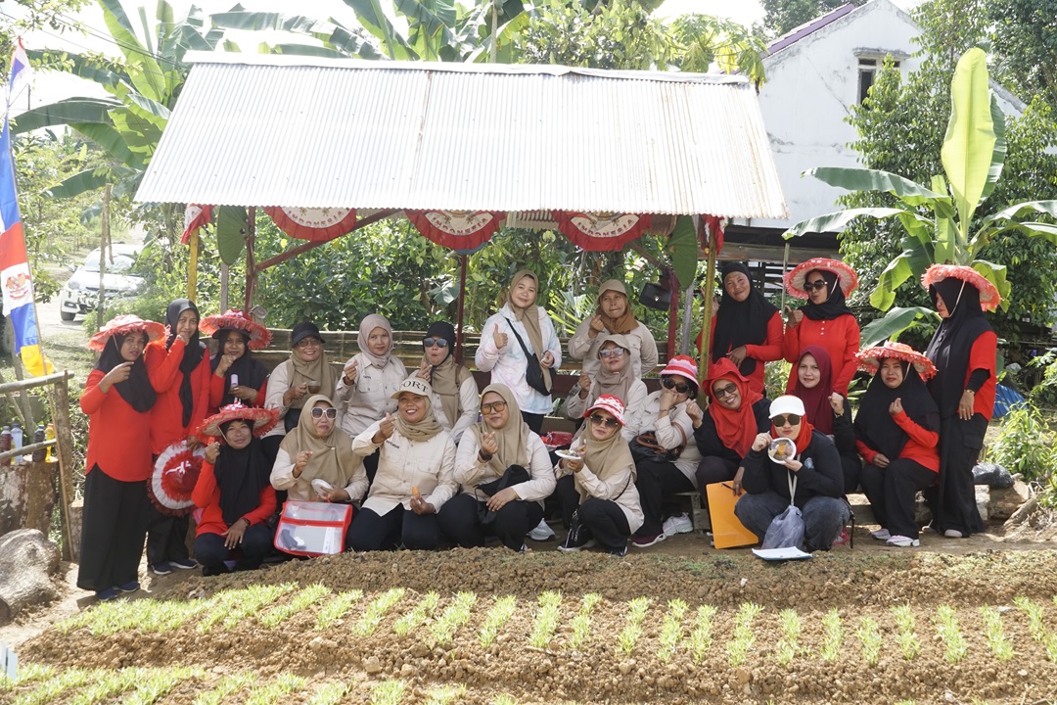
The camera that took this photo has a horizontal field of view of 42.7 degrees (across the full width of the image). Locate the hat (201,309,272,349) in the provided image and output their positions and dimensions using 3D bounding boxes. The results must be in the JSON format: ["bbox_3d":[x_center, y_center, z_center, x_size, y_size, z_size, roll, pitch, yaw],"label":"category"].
[{"bbox_3d":[-1.752,-0.141,8.100,0.440,0.150,0.440,13,-7,-3],"label":"hat"}]

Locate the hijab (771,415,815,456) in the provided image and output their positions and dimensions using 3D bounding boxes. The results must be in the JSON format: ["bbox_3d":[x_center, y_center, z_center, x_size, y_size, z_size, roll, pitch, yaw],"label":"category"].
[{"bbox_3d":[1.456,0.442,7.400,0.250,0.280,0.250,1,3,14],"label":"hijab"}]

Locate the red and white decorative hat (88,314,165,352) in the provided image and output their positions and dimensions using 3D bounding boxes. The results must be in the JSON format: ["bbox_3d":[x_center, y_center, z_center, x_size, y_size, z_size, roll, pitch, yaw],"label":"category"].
[{"bbox_3d":[-2.250,-0.107,7.600,0.450,0.150,0.450,-3,-14,-20],"label":"red and white decorative hat"}]

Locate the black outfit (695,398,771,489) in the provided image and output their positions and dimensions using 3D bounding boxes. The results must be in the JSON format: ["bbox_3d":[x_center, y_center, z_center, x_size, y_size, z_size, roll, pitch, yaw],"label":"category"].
[{"bbox_3d":[1.171,0.514,7.750,0.450,0.530,0.350,0,3,7],"label":"black outfit"}]

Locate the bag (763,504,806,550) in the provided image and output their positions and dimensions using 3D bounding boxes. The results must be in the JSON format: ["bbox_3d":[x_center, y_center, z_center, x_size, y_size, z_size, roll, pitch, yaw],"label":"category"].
[{"bbox_3d":[1.350,0.920,7.150,0.225,0.235,0.170,2,2,11],"label":"bag"}]

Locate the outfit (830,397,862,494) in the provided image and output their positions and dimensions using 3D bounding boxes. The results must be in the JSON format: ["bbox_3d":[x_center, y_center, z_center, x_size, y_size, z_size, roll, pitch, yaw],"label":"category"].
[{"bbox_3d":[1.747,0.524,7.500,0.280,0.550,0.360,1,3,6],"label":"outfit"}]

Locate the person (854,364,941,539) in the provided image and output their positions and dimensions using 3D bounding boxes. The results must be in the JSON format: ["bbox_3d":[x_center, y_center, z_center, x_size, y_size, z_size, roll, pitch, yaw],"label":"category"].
[{"bbox_3d":[2.216,0.580,8.120,0.500,1.190,0.620,3,3,33],"label":"person"}]

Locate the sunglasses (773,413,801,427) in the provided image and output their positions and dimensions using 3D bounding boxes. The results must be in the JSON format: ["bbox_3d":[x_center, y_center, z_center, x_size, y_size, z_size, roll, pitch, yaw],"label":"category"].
[{"bbox_3d":[1.391,0.366,7.270,0.150,0.056,0.140,-4,2,10],"label":"sunglasses"}]

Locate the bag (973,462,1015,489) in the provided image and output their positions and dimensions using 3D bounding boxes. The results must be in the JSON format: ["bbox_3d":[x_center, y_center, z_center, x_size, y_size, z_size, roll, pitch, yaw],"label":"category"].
[{"bbox_3d":[2.831,0.750,8.250,0.290,0.160,0.220,0,3,0],"label":"bag"}]

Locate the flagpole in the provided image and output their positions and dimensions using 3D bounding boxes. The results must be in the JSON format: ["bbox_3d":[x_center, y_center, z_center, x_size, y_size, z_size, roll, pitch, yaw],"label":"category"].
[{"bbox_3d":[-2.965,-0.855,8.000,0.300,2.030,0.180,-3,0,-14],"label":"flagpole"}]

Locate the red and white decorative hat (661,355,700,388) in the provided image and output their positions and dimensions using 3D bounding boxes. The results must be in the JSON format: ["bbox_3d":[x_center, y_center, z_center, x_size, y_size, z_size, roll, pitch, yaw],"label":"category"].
[{"bbox_3d":[0.868,0.110,7.750,0.230,0.170,0.250,9,6,6],"label":"red and white decorative hat"}]

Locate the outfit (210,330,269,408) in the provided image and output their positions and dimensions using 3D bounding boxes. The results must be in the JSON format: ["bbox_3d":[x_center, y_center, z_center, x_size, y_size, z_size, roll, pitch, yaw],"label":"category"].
[{"bbox_3d":[-1.745,0.091,8.150,0.370,0.500,0.300,0,3,-5],"label":"outfit"}]

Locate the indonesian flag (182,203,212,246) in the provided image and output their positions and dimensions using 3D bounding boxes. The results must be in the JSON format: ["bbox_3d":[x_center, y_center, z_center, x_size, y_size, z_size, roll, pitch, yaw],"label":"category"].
[{"bbox_3d":[-2.011,-0.781,8.200,0.220,0.270,0.120,1,2,12],"label":"indonesian flag"}]

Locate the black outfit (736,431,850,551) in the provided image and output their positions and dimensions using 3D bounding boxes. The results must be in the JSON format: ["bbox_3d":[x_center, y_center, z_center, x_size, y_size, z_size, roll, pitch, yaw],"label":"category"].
[{"bbox_3d":[1.441,0.754,7.350,0.600,0.610,0.580,1,2,10],"label":"black outfit"}]

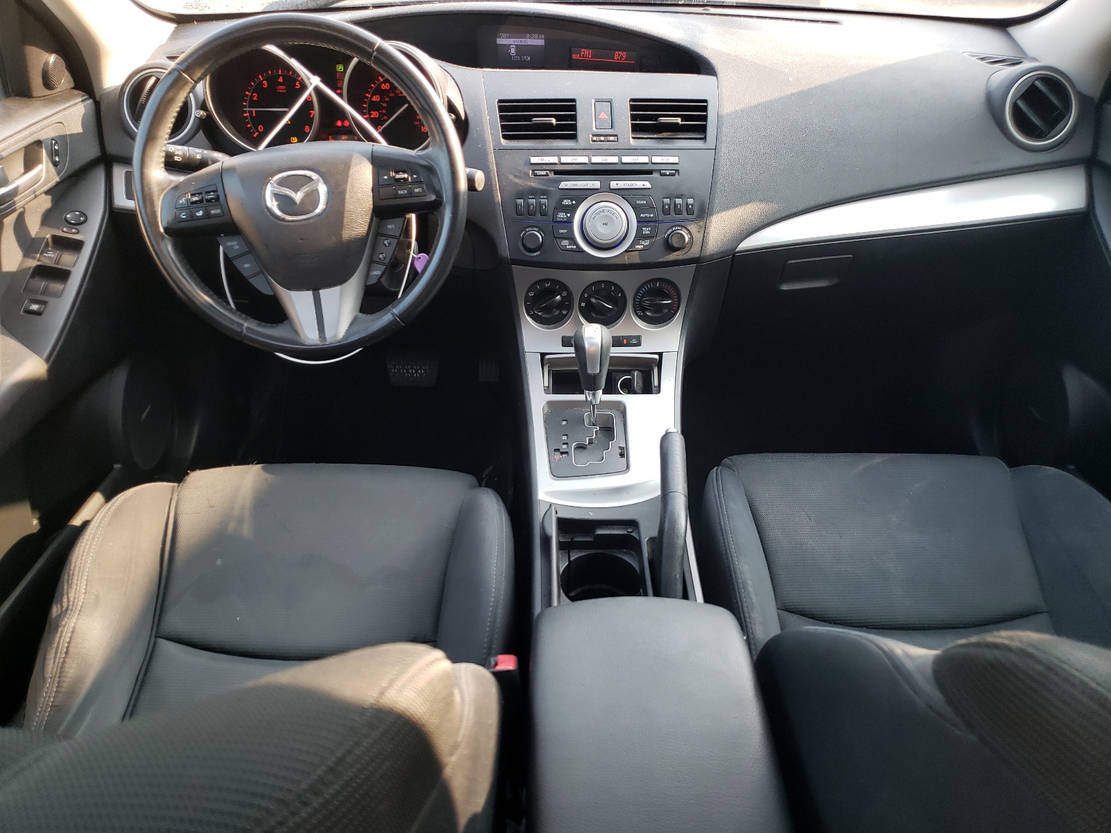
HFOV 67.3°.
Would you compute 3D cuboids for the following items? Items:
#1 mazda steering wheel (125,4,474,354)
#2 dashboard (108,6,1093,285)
[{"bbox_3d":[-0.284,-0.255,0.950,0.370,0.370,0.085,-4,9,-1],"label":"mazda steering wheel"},{"bbox_3d":[0.060,-0.385,1.200,1.410,0.360,0.470,0,32,0],"label":"dashboard"}]

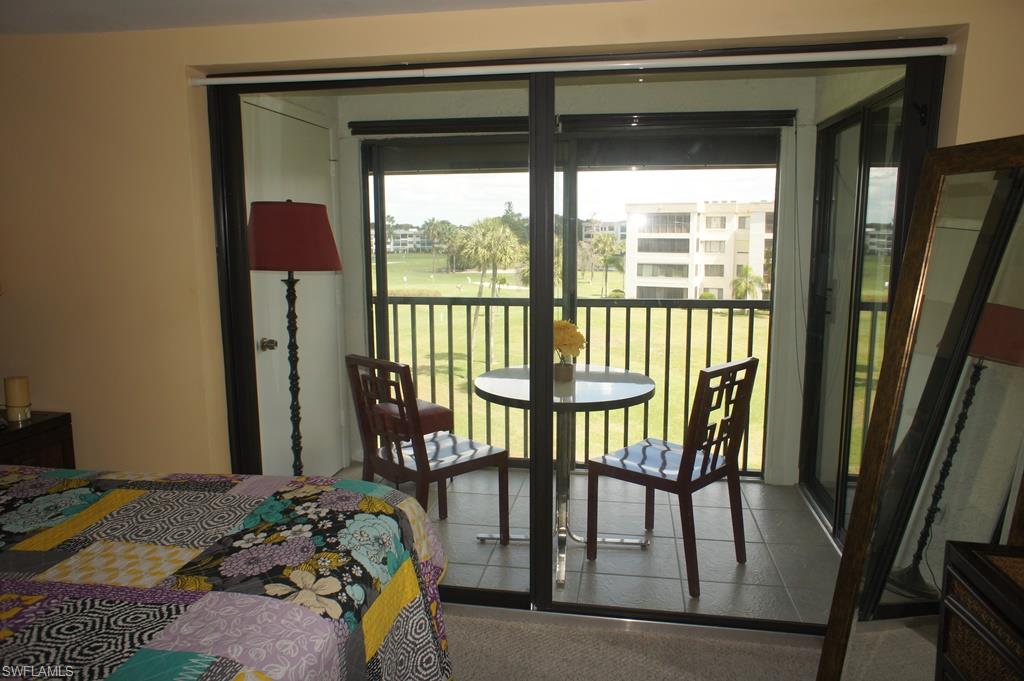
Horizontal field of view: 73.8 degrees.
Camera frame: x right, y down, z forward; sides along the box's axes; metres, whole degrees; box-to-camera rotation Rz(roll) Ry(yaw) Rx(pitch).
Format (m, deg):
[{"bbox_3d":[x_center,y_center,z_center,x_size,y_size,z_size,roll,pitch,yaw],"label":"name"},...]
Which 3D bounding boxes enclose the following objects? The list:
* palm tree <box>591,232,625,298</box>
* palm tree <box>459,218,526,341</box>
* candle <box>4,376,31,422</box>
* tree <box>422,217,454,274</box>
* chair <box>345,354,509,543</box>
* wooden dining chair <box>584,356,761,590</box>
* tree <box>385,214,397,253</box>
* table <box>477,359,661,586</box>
[{"bbox_3d":[10.669,-8.468,76.649,3.500,7.400,3.400,1,9,8],"label":"palm tree"},{"bbox_3d":[-1.287,-2.952,39.206,3.700,8.100,3.200,-1,9,-2],"label":"palm tree"},{"bbox_3d":[-1.873,0.225,2.580,0.080,0.163,0.080,1,9,10],"label":"candle"},{"bbox_3d":[-14.067,-17.827,129.400,5.500,10.200,4.300,-1,9,-6],"label":"tree"},{"bbox_3d":[-0.371,0.501,3.070,0.475,0.908,0.540,8,12,43],"label":"chair"},{"bbox_3d":[0.687,0.515,2.930,0.540,0.908,0.475,8,12,44],"label":"wooden dining chair"},{"bbox_3d":[-41.737,-36.643,234.024,3.600,12.800,3.600,-2,9,-10],"label":"tree"},{"bbox_3d":[0.229,0.562,3.106,0.805,0.768,0.805,1,9,10],"label":"table"}]

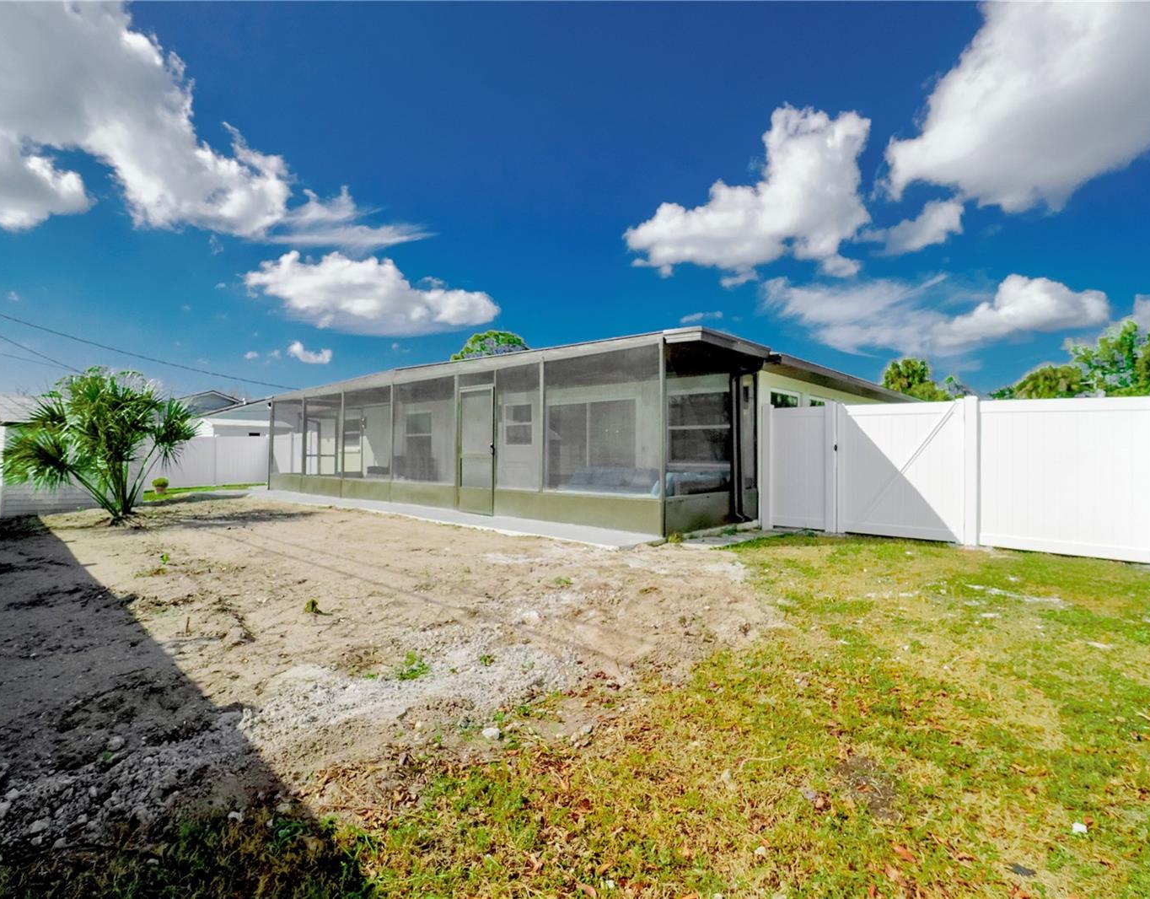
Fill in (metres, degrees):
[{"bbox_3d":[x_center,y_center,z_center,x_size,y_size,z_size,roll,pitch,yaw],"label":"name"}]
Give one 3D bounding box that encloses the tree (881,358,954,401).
[{"bbox_3d":[17.100,-1.650,28.000,3.700,5.900,3.600,0,0,31],"label":"tree"}]

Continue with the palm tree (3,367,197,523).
[{"bbox_3d":[-8.500,-0.070,10.250,2.900,2.850,2.800,0,0,-40],"label":"palm tree"}]

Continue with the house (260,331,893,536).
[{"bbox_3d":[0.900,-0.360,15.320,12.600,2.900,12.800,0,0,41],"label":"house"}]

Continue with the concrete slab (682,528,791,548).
[{"bbox_3d":[2.236,1.220,7.620,0.620,0.100,1.950,0,0,41],"label":"concrete slab"}]

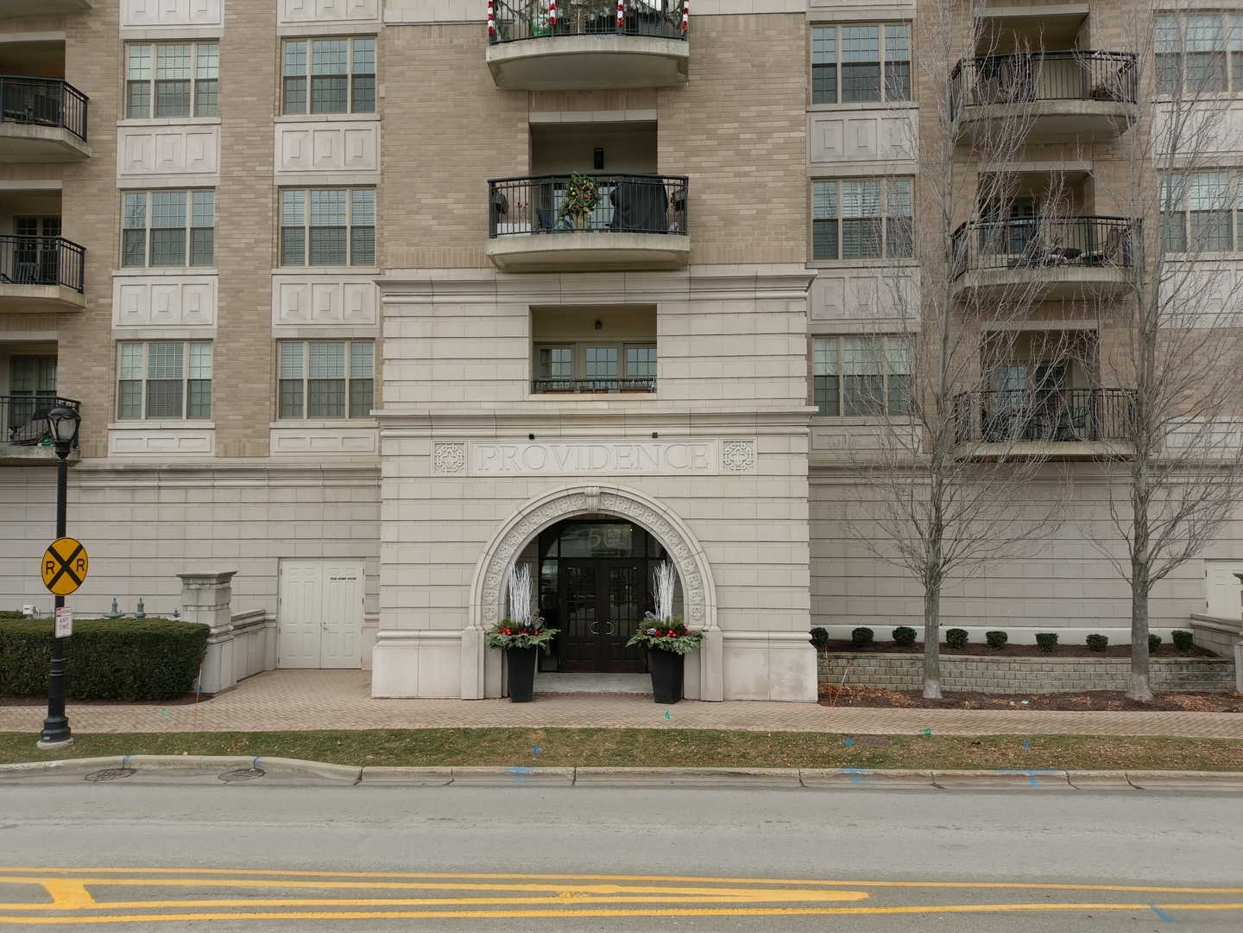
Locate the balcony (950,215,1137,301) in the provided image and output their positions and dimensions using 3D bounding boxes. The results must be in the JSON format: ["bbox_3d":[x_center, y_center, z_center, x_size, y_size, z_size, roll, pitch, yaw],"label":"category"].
[{"bbox_3d":[8.943,-4.400,19.622,3.680,1.420,1.030,0,-3,3],"label":"balcony"}]

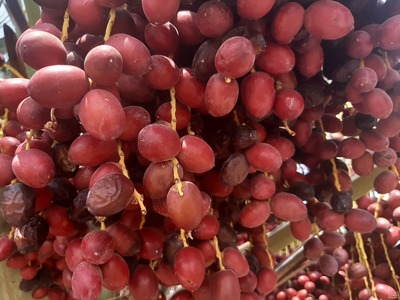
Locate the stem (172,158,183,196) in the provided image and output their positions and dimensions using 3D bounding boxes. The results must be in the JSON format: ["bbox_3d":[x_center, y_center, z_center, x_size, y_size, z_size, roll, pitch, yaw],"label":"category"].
[{"bbox_3d":[-0.016,0.020,0.226,0.005,0.030,0.005,-10,-14,0],"label":"stem"}]

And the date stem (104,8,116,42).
[{"bbox_3d":[-0.075,-0.104,0.250,0.004,0.032,0.004,12,-11,-21],"label":"date stem"}]

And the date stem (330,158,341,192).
[{"bbox_3d":[0.195,0.036,0.430,0.006,0.049,0.006,-12,-13,23],"label":"date stem"}]

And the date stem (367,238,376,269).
[{"bbox_3d":[0.332,0.200,0.580,0.005,0.055,0.005,-10,-14,27],"label":"date stem"}]

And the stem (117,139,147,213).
[{"bbox_3d":[-0.055,0.022,0.242,0.007,0.063,0.007,-21,-8,0],"label":"stem"}]

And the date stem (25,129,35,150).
[{"bbox_3d":[-0.141,-0.008,0.248,0.005,0.019,0.005,0,-10,0],"label":"date stem"}]

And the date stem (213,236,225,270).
[{"bbox_3d":[0.020,0.105,0.305,0.004,0.034,0.004,-14,-12,-1],"label":"date stem"}]

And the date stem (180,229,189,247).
[{"bbox_3d":[-0.014,0.082,0.283,0.004,0.017,0.004,-11,-12,-6],"label":"date stem"}]

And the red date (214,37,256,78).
[{"bbox_3d":[0.027,-0.070,0.226,0.028,0.036,0.028,44,-33,-7],"label":"red date"}]

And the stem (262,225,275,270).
[{"bbox_3d":[0.077,0.108,0.337,0.005,0.047,0.005,-11,-9,0],"label":"stem"}]

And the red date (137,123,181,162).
[{"bbox_3d":[-0.031,-0.005,0.232,0.028,0.028,0.037,7,0,33],"label":"red date"}]

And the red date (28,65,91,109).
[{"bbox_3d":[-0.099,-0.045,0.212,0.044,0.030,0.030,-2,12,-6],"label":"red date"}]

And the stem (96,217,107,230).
[{"bbox_3d":[-0.077,0.058,0.237,0.007,0.012,0.007,-8,-11,0],"label":"stem"}]

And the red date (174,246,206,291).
[{"bbox_3d":[-0.009,0.112,0.285,0.029,0.043,0.029,-2,-22,-3],"label":"red date"}]

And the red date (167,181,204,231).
[{"bbox_3d":[-0.011,0.044,0.235,0.028,0.038,0.028,-5,-24,-4],"label":"red date"}]

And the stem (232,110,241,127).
[{"bbox_3d":[0.041,-0.035,0.335,0.003,0.019,0.003,-14,-11,8],"label":"stem"}]

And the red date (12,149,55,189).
[{"bbox_3d":[-0.132,0.015,0.238,0.037,0.028,0.028,22,-20,23],"label":"red date"}]

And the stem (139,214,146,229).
[{"bbox_3d":[-0.054,0.068,0.285,0.003,0.014,0.003,11,-12,-8],"label":"stem"}]

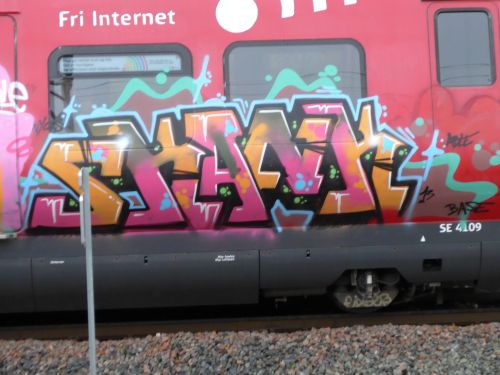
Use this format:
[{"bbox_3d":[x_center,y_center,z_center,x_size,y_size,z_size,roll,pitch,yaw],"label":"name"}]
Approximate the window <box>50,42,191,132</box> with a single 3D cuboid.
[{"bbox_3d":[-1.329,-0.942,15.425,1.495,1.102,0.060,-2,-7,-3],"label":"window"}]

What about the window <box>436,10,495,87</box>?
[{"bbox_3d":[2.271,-1.476,15.688,0.617,0.836,0.060,-2,-7,-3],"label":"window"}]

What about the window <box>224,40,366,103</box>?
[{"bbox_3d":[0.484,-0.998,15.528,1.495,1.102,0.060,-2,-7,-3],"label":"window"}]

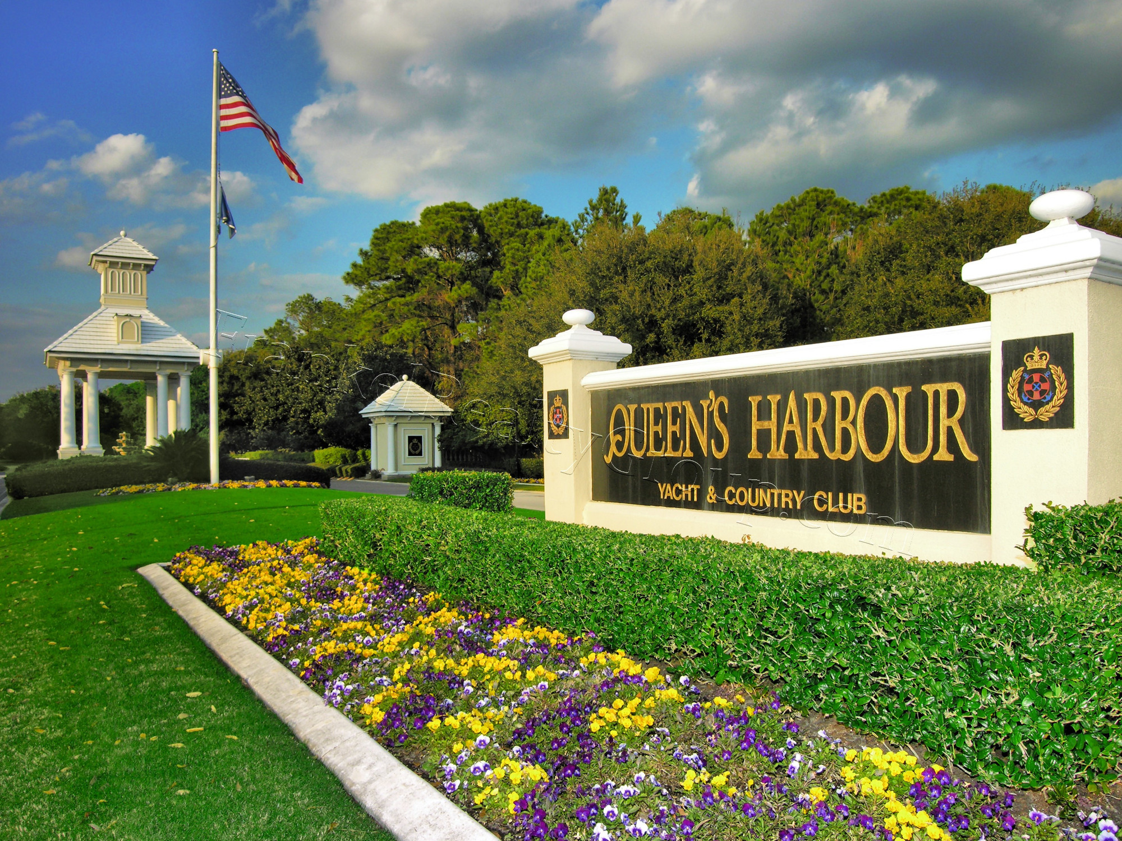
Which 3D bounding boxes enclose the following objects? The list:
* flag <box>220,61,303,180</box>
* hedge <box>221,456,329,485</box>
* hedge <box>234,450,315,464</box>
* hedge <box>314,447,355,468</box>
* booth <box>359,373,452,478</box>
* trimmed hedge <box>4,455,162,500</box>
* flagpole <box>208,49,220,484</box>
[{"bbox_3d":[-7.720,-7.650,20.000,2.000,2.900,0.500,0,-2,-13],"label":"flag"},{"bbox_3d":[-7.850,1.400,21.300,2.750,0.680,1.100,-1,-2,-2],"label":"hedge"},{"bbox_3d":[-17.100,2.200,46.500,4.800,1.000,1.400,0,-2,-18],"label":"hedge"},{"bbox_3d":[-13.000,2.080,44.500,2.200,1.100,1.400,0,-2,-18],"label":"hedge"},{"bbox_3d":[-7.259,0.267,36.500,3.300,4.650,3.300,0,-2,-34],"label":"booth"},{"bbox_3d":[-12.100,1.510,20.000,3.300,0.750,1.300,0,-2,-30],"label":"trimmed hedge"},{"bbox_3d":[-8.454,-3.768,19.000,0.200,10.650,0.200,0,-2,-34],"label":"flagpole"}]

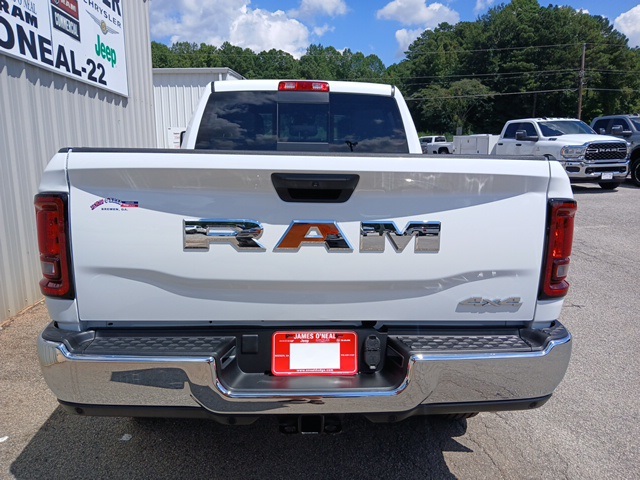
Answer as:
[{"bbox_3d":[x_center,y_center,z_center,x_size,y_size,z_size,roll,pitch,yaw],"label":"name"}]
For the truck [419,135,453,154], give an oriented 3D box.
[{"bbox_3d":[9.681,-7.804,41.000,2.020,1.950,5.900,-8,13,-39],"label":"truck"}]

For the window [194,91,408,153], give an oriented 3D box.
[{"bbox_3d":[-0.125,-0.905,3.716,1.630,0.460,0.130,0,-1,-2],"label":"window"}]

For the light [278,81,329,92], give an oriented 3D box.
[{"bbox_3d":[-0.126,-1.209,3.801,0.400,0.080,0.070,0,9,-2],"label":"light"}]

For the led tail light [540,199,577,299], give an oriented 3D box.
[{"bbox_3d":[0.842,0.025,1.774,0.150,0.375,0.140,0,9,-2],"label":"led tail light"}]

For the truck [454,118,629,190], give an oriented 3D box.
[{"bbox_3d":[6.663,-2.791,15.135,2.200,2.000,6.600,-1,12,-8],"label":"truck"}]

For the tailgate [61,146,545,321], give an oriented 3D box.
[{"bbox_3d":[-0.026,-0.007,1.712,1.630,0.590,0.120,0,9,-2],"label":"tailgate"}]

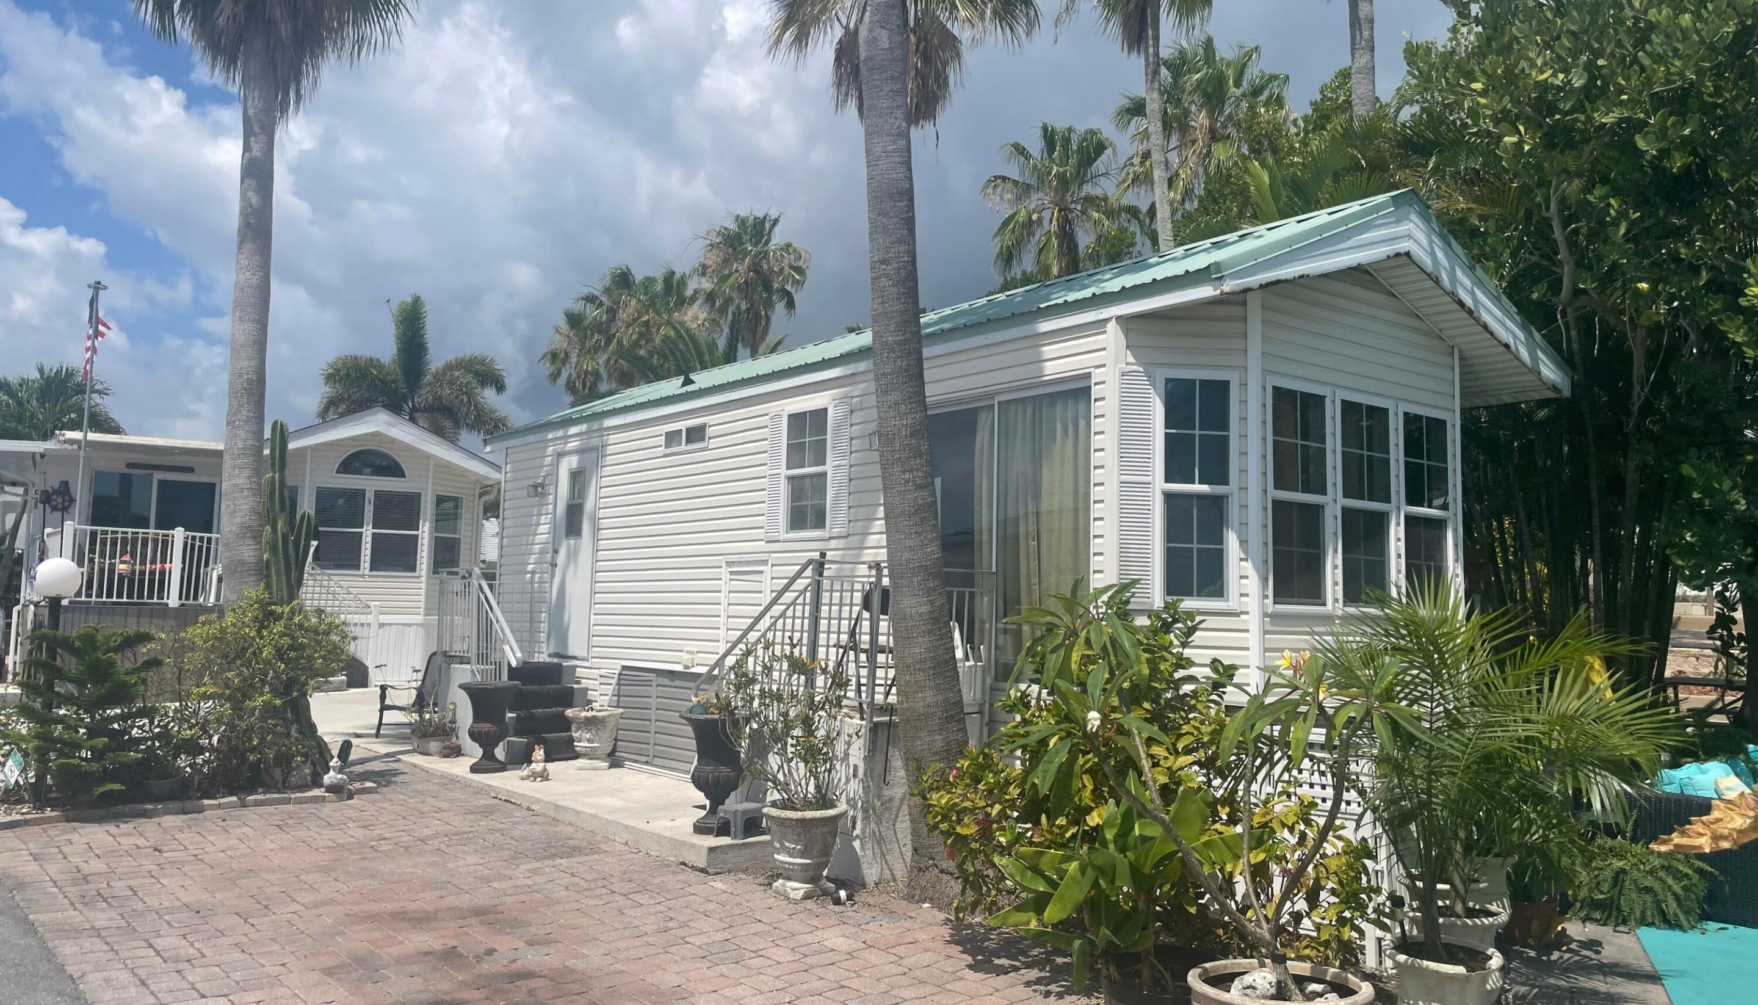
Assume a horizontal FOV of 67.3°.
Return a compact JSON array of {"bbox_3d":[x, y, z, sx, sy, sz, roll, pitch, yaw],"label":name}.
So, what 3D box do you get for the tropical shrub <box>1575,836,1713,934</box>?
[{"bbox_3d":[3.895,1.912,6.753,0.708,0.408,0.650,-2,-6,30],"label":"tropical shrub"}]

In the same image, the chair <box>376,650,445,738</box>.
[{"bbox_3d":[-4.723,1.926,13.518,0.600,0.930,0.660,-3,-6,38],"label":"chair"}]

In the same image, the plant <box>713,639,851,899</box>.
[{"bbox_3d":[-0.507,1.400,7.073,0.745,1.331,0.700,1,-5,-4],"label":"plant"}]

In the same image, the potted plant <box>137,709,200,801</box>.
[{"bbox_3d":[-5.108,1.799,9.502,0.453,0.664,0.450,4,-6,-28],"label":"potted plant"}]

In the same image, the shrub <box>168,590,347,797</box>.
[{"bbox_3d":[-4.612,1.375,9.850,1.270,1.480,1.200,4,-6,-25],"label":"shrub"}]

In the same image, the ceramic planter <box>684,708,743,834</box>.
[{"bbox_3d":[-0.982,1.616,8.034,0.441,0.751,0.441,2,-5,-7],"label":"ceramic planter"}]

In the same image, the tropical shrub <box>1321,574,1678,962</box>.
[{"bbox_3d":[2.020,0.808,4.400,1.150,1.180,1.100,-1,-6,25],"label":"tropical shrub"}]

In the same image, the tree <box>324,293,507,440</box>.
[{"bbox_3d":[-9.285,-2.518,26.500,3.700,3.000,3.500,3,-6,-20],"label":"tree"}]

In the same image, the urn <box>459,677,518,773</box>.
[{"bbox_3d":[-3.252,1.856,11.000,0.480,0.760,0.480,3,-6,-16],"label":"urn"}]

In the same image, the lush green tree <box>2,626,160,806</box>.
[{"bbox_3d":[-5.590,1.467,9.300,1.000,1.260,1.000,5,-7,-30],"label":"lush green tree"}]

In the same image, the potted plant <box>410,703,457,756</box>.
[{"bbox_3d":[-4.109,2.089,12.200,0.410,0.480,0.400,3,-6,-18],"label":"potted plant"}]

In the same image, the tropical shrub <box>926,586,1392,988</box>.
[{"bbox_3d":[1.103,1.153,5.371,1.800,1.589,1.300,0,-5,11],"label":"tropical shrub"}]

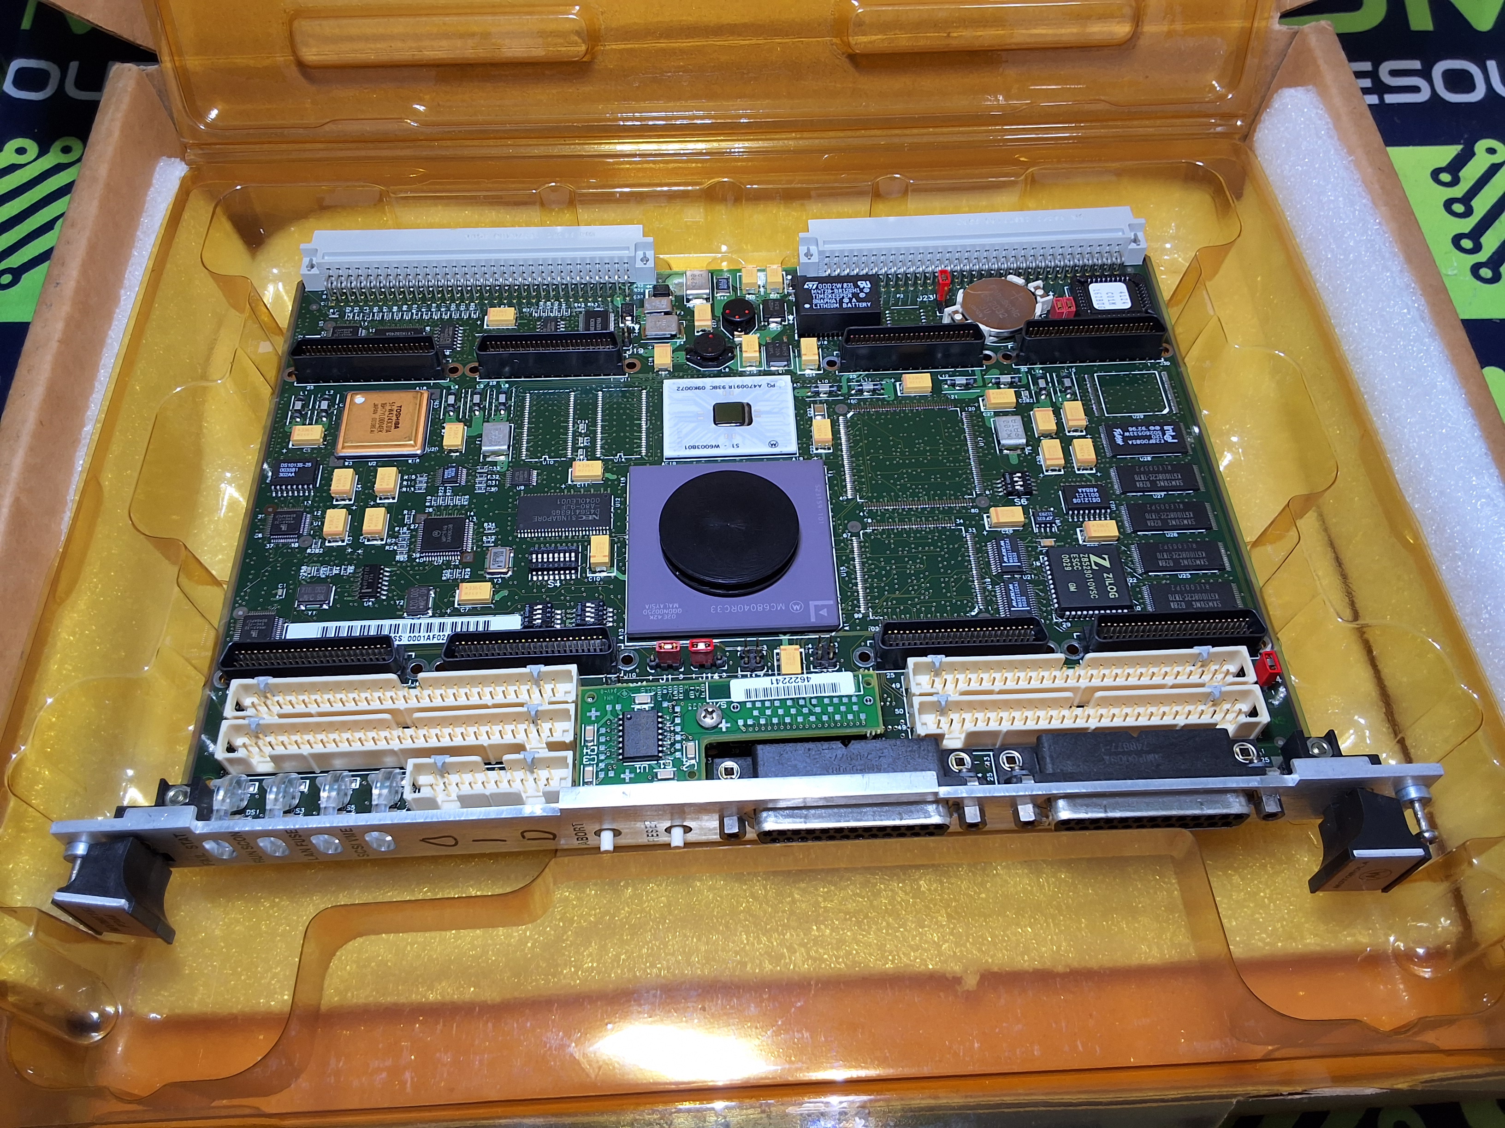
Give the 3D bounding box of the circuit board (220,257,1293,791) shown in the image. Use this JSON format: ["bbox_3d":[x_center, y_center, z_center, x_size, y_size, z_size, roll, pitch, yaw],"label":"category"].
[{"bbox_3d":[-0.003,-0.017,0.286,0.233,0.013,0.160,-2,56,-2],"label":"circuit board"}]

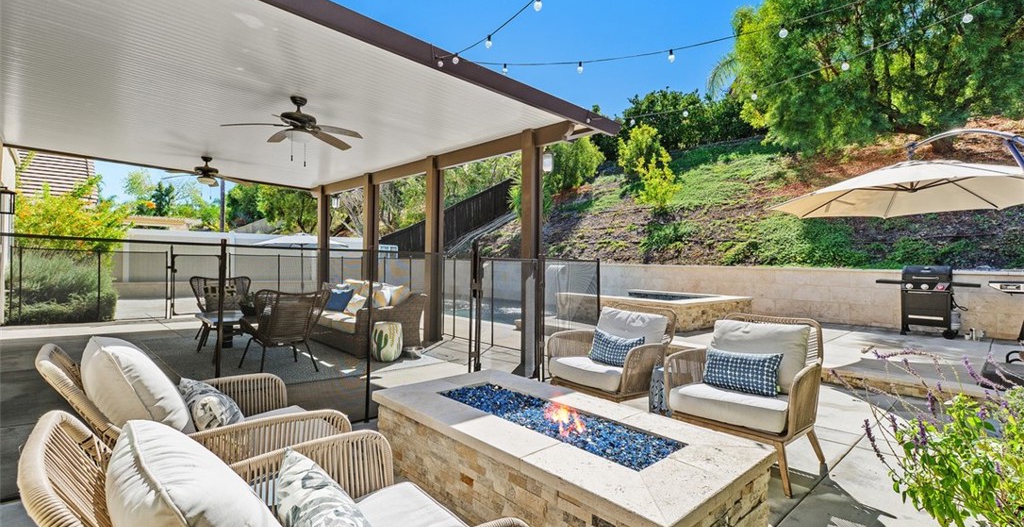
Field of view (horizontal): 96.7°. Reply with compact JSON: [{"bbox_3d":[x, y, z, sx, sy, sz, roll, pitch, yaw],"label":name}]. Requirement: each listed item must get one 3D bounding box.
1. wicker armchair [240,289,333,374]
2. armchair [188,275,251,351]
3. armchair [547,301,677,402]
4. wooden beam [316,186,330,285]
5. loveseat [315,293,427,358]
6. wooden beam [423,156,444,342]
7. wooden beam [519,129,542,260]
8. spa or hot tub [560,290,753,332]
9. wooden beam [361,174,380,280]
[{"bbox_3d":[-2.560,0.727,5.090,0.770,0.870,0.720,-1,2,-40],"label":"wicker armchair"},{"bbox_3d":[-4.270,0.673,6.680,0.770,0.880,0.720,-1,2,-44],"label":"armchair"},{"bbox_3d":[0.790,0.801,3.660,0.760,0.830,0.740,-1,2,-40],"label":"armchair"},{"bbox_3d":[-3.790,-0.246,9.150,0.170,2.604,0.170,-1,2,-44],"label":"wooden beam"},{"bbox_3d":[-2.200,0.738,6.570,0.920,0.780,2.000,-1,2,-44],"label":"loveseat"},{"bbox_3d":[-1.093,-0.173,6.380,0.170,2.625,0.170,-1,2,-44],"label":"wooden beam"},{"bbox_3d":[0.213,-0.122,4.850,0.170,2.612,0.170,-1,2,-44],"label":"wooden beam"},{"bbox_3d":[2.500,0.786,8.220,2.200,0.430,2.500,-1,2,-41],"label":"spa or hot tub"},{"bbox_3d":[-2.393,-0.209,7.750,0.170,2.613,0.170,-1,2,-44],"label":"wooden beam"}]

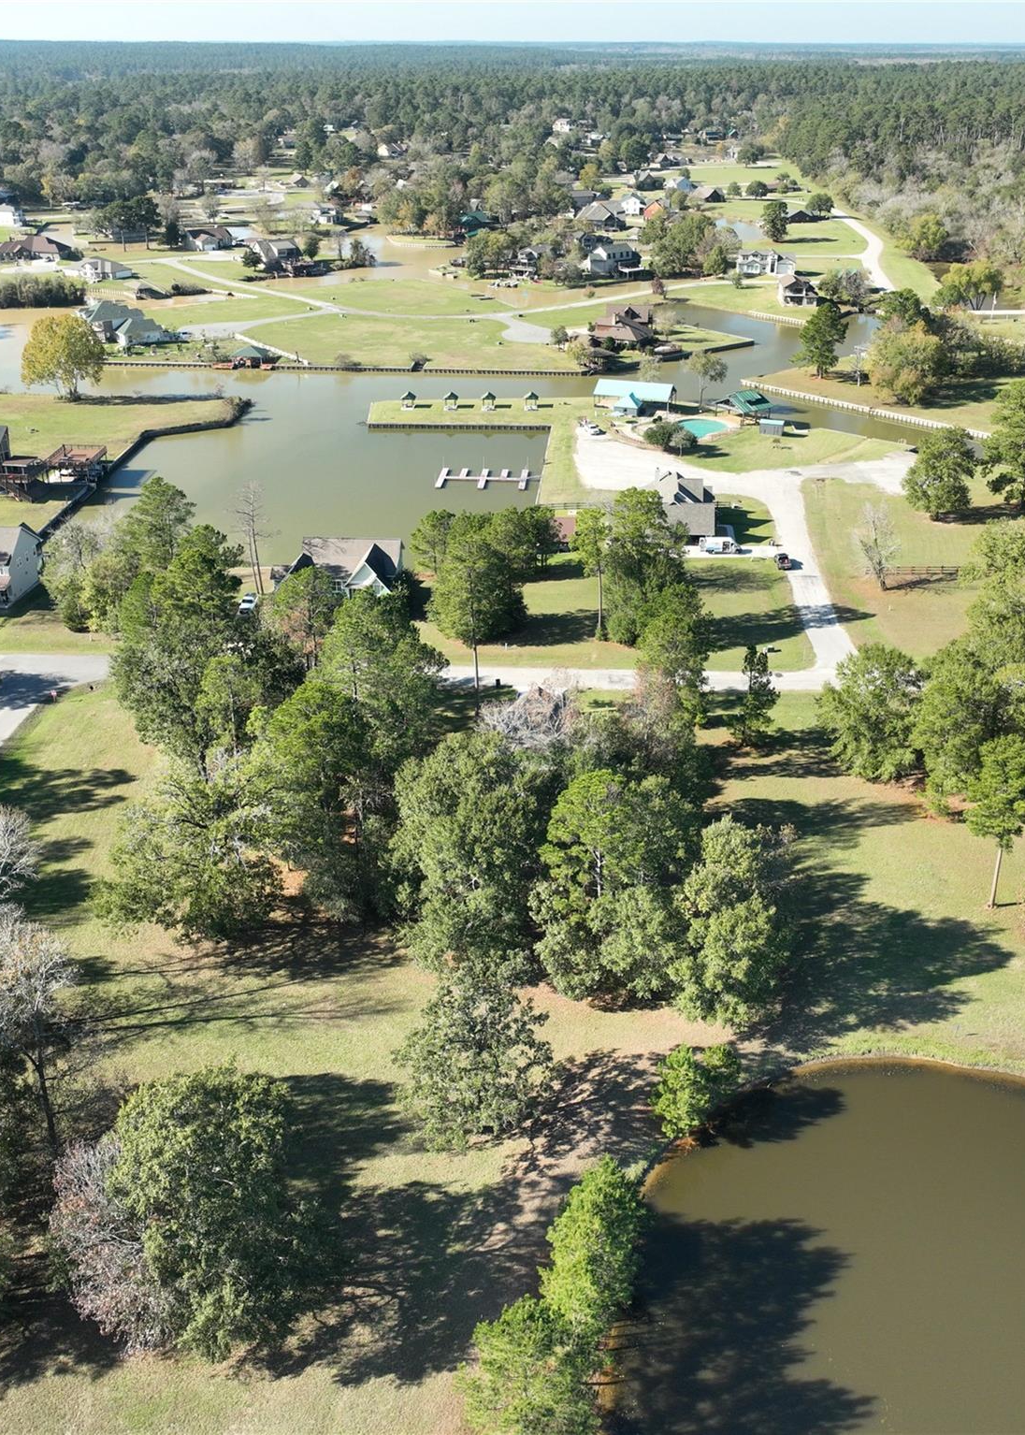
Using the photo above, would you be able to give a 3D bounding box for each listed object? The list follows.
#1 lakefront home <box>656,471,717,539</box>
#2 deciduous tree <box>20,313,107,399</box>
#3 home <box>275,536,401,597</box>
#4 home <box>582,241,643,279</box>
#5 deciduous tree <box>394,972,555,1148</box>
[{"bbox_3d":[27.970,-37.170,234.560,13.250,9.130,17.170,0,27,0],"label":"lakefront home"},{"bbox_3d":[-107.250,-86.180,317.170,19.990,19.990,19.990,0,27,0],"label":"deciduous tree"},{"bbox_3d":[-26.980,-23.840,209.420,18.840,8.340,14.230,0,27,0],"label":"home"},{"bbox_3d":[38.020,-170.390,495.240,16.790,9.380,13.820,-14,30,-25],"label":"home"},{"bbox_3d":[-2.970,28.200,108.450,12.920,14.860,12.920,0,27,0],"label":"deciduous tree"}]

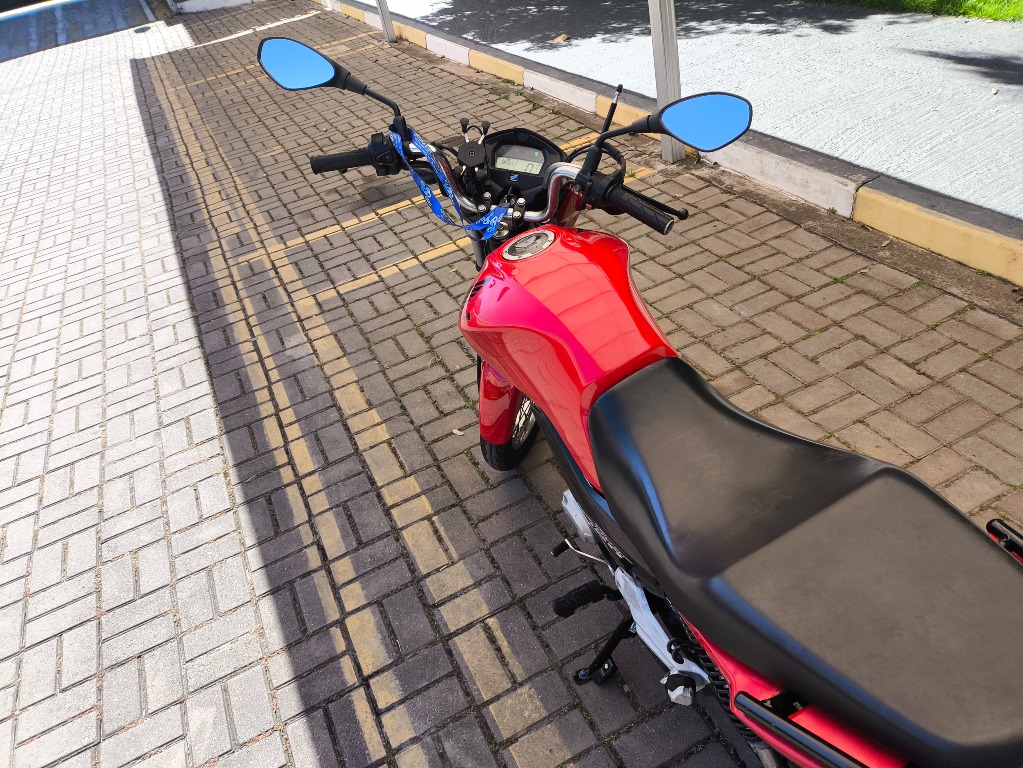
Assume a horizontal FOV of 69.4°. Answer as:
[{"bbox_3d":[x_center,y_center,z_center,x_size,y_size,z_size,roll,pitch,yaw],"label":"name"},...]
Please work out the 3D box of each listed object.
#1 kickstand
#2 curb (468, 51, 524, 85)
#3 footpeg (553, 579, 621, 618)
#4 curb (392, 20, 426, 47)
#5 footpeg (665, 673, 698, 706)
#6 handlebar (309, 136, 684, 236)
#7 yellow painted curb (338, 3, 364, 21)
[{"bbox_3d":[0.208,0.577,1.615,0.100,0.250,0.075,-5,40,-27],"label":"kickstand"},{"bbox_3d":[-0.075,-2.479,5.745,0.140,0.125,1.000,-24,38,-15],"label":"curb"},{"bbox_3d":[0.157,0.449,1.545,0.120,0.042,0.042,-30,40,-9],"label":"footpeg"},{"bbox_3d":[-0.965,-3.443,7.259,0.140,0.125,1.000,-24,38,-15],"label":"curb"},{"bbox_3d":[0.291,0.524,1.264,0.047,0.072,0.047,-24,38,-14],"label":"footpeg"},{"bbox_3d":[-0.033,-0.384,1.461,0.730,0.170,0.200,13,40,11],"label":"handlebar"},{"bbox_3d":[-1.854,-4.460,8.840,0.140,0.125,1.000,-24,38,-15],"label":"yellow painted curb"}]

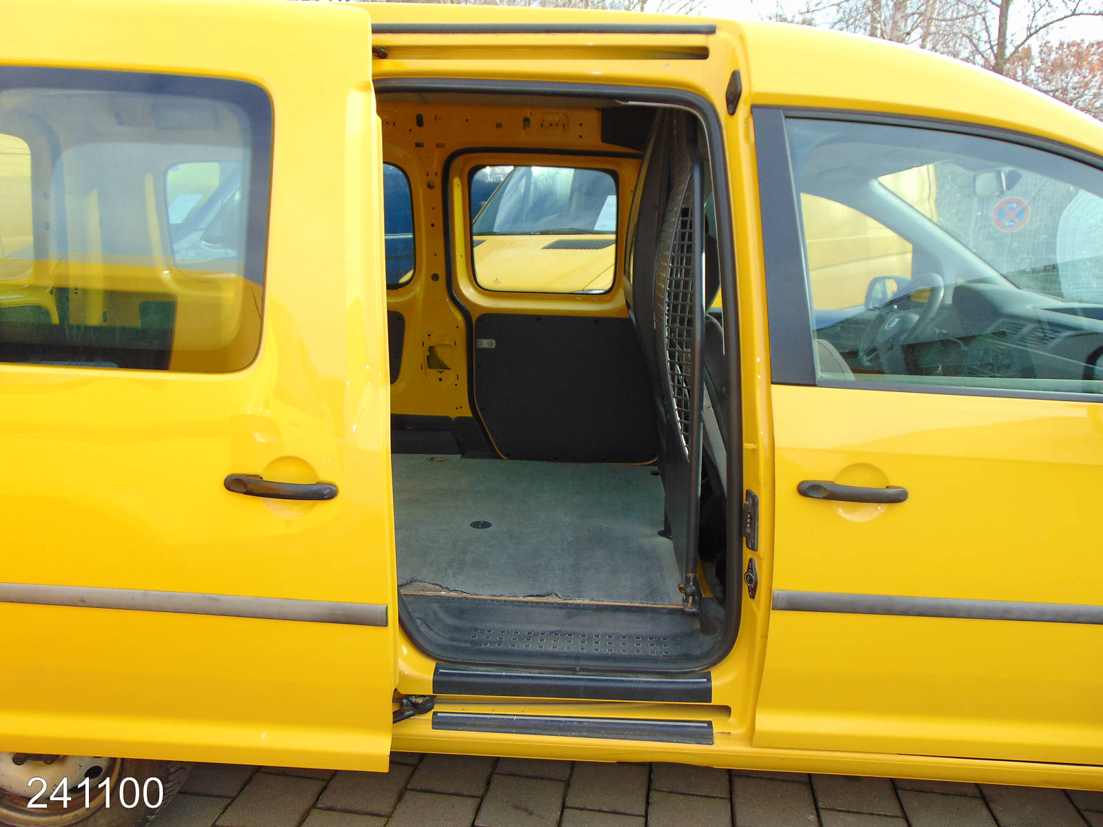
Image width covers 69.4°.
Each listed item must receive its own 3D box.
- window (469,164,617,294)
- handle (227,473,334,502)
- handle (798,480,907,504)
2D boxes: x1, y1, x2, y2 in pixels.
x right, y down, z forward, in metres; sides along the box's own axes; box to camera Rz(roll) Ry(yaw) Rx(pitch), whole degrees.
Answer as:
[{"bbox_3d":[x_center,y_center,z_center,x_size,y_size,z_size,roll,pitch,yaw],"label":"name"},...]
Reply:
[{"bbox_3d":[-0.029,-0.694,3.020,0.560,0.475,0.050,2,24,0],"label":"window"},{"bbox_3d":[-0.488,0.133,1.440,0.204,0.034,0.046,2,13,0],"label":"handle"},{"bbox_3d":[0.568,0.148,1.500,0.205,0.033,0.045,2,13,0],"label":"handle"}]

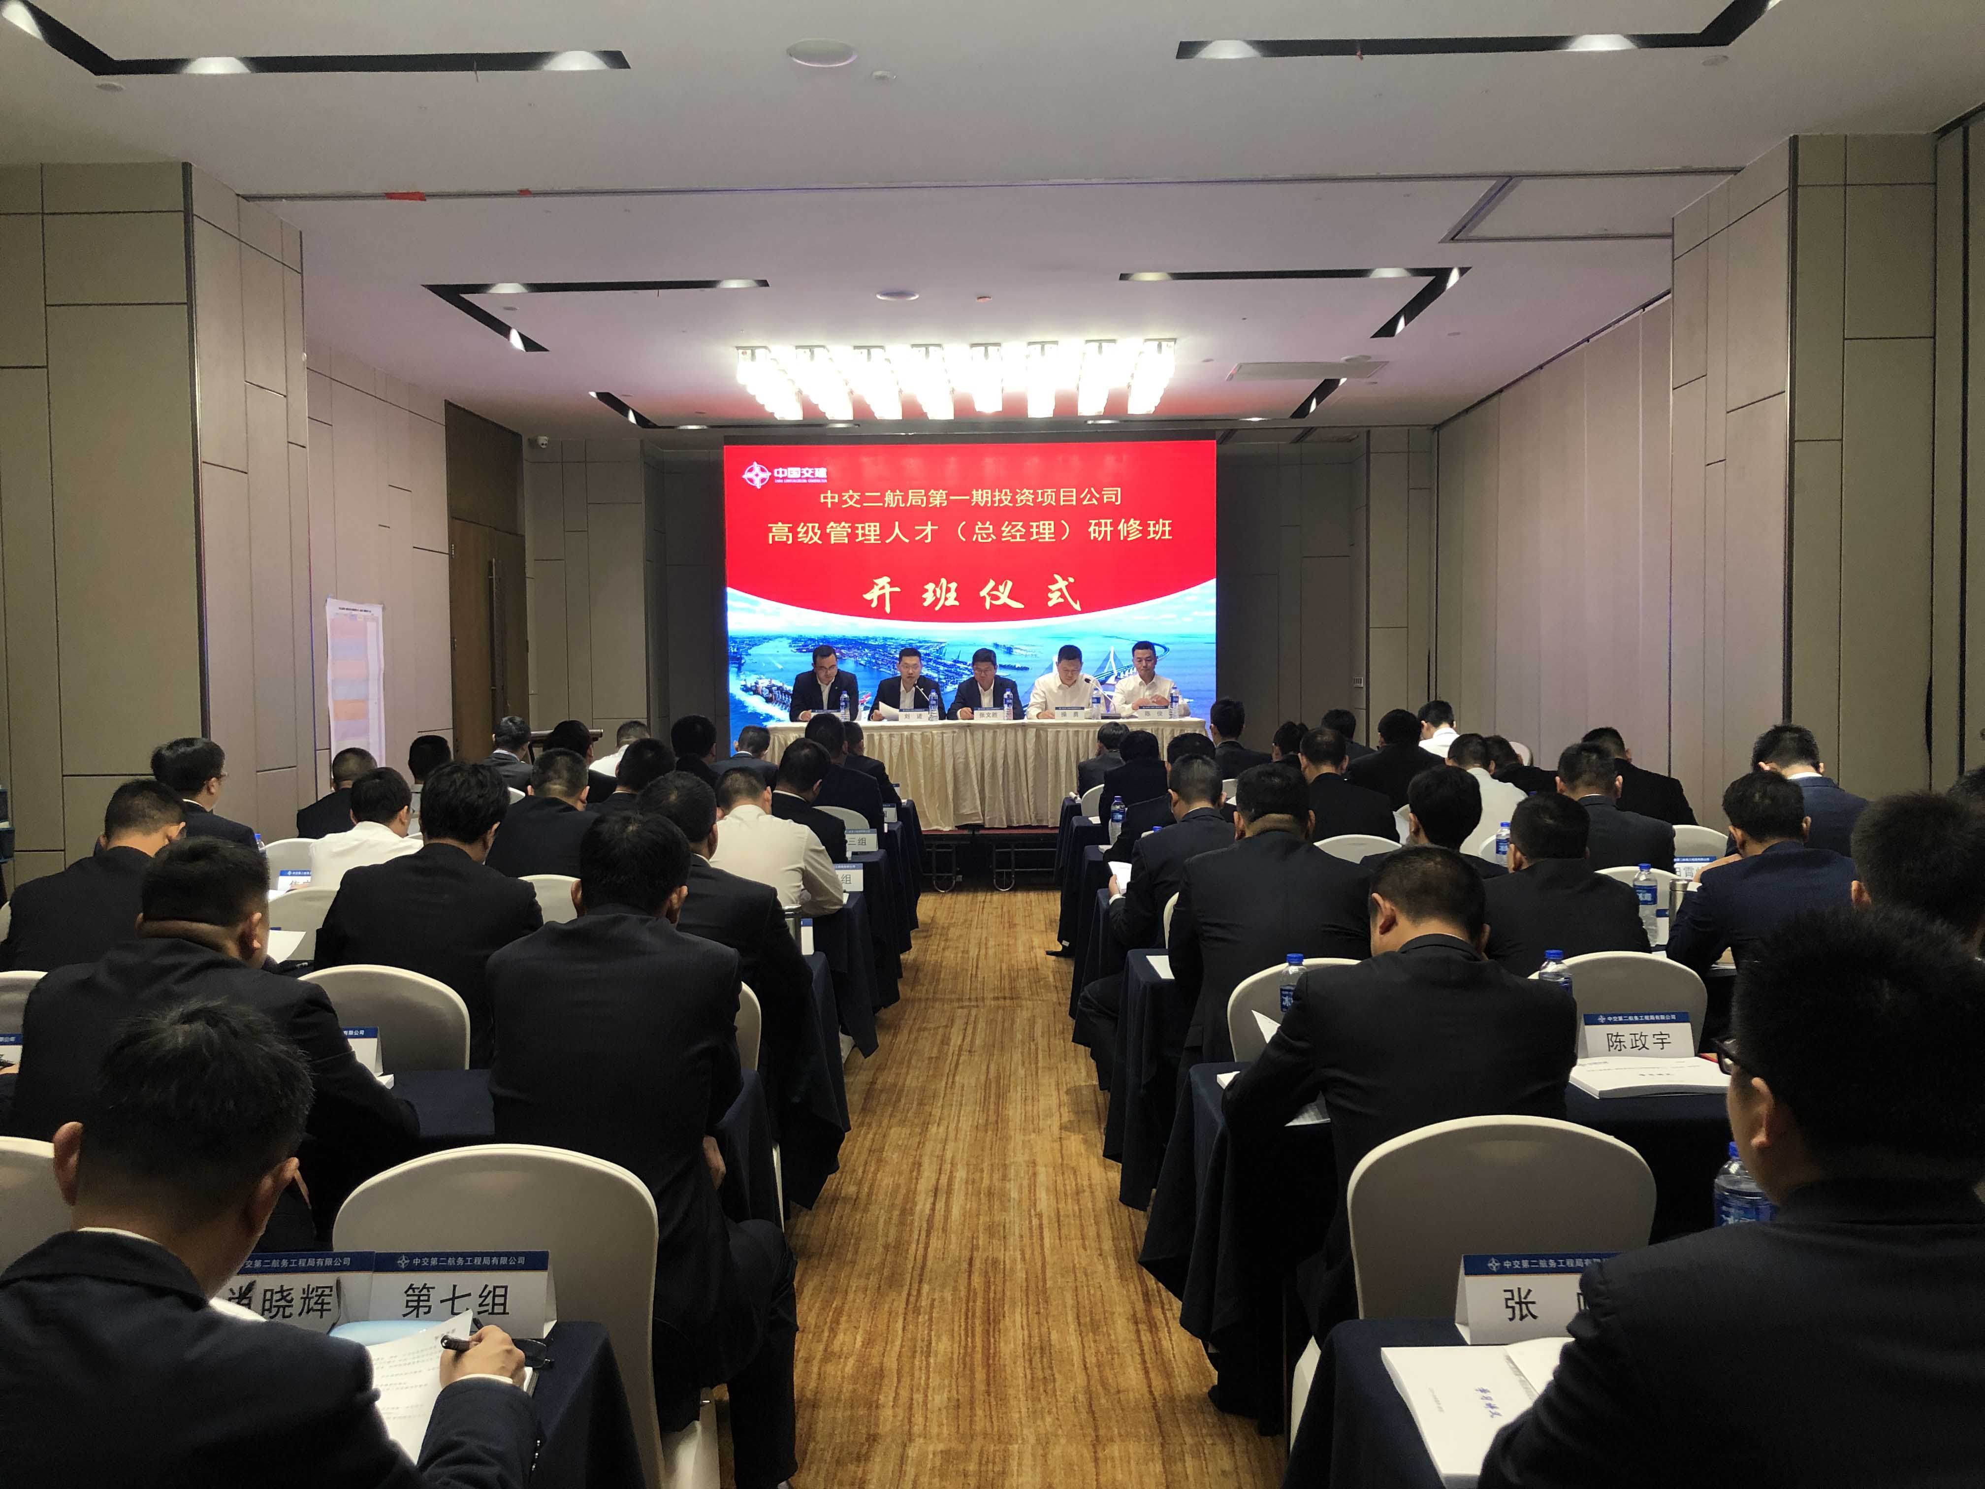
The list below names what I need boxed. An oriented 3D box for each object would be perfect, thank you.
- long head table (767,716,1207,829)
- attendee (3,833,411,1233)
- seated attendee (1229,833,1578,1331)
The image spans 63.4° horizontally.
[{"bbox_3d":[-0.033,0.212,11.473,3.080,0.735,0.580,0,3,0],"label":"long head table"},{"bbox_3d":[-1.262,0.774,2.590,0.600,1.280,0.760,-1,3,5],"label":"attendee"},{"bbox_3d":[0.679,0.785,2.720,0.540,1.260,0.800,0,3,0],"label":"seated attendee"}]

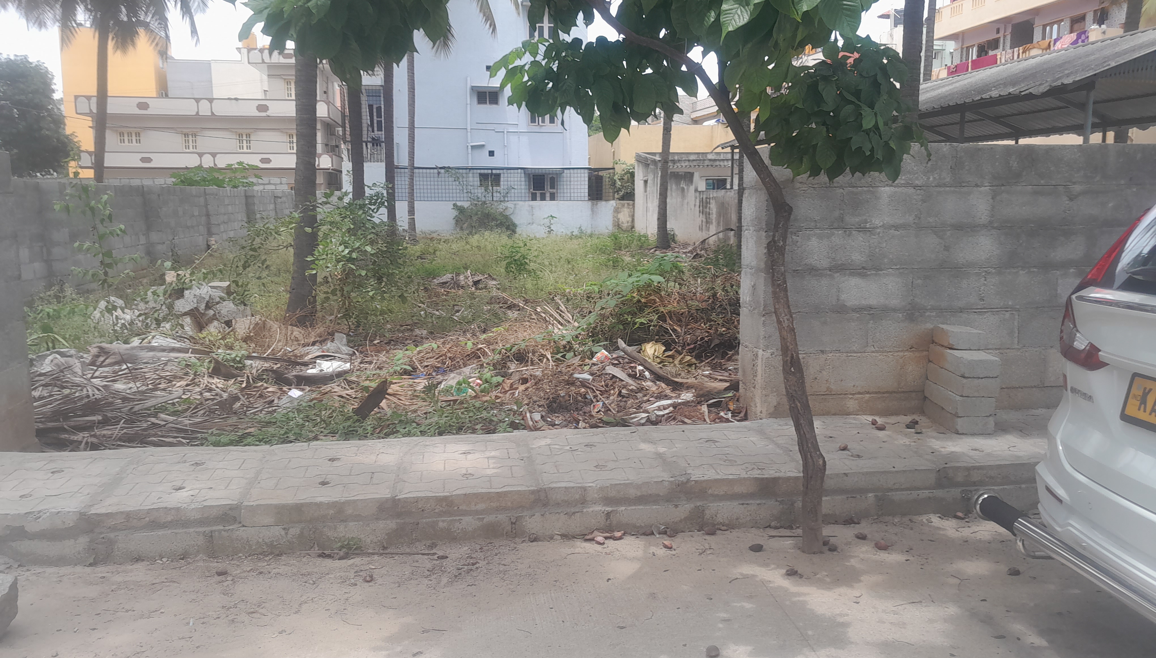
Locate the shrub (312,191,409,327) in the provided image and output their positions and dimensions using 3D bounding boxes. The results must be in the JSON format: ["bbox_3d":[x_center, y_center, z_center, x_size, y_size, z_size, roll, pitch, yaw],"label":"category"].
[{"bbox_3d":[-2.020,-0.663,8.489,0.860,1.240,0.800,0,8,0],"label":"shrub"}]

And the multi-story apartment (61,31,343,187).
[{"bbox_3d":[-23.200,-12.470,57.128,15.600,11.400,10.000,-1,8,-8],"label":"multi-story apartment"}]

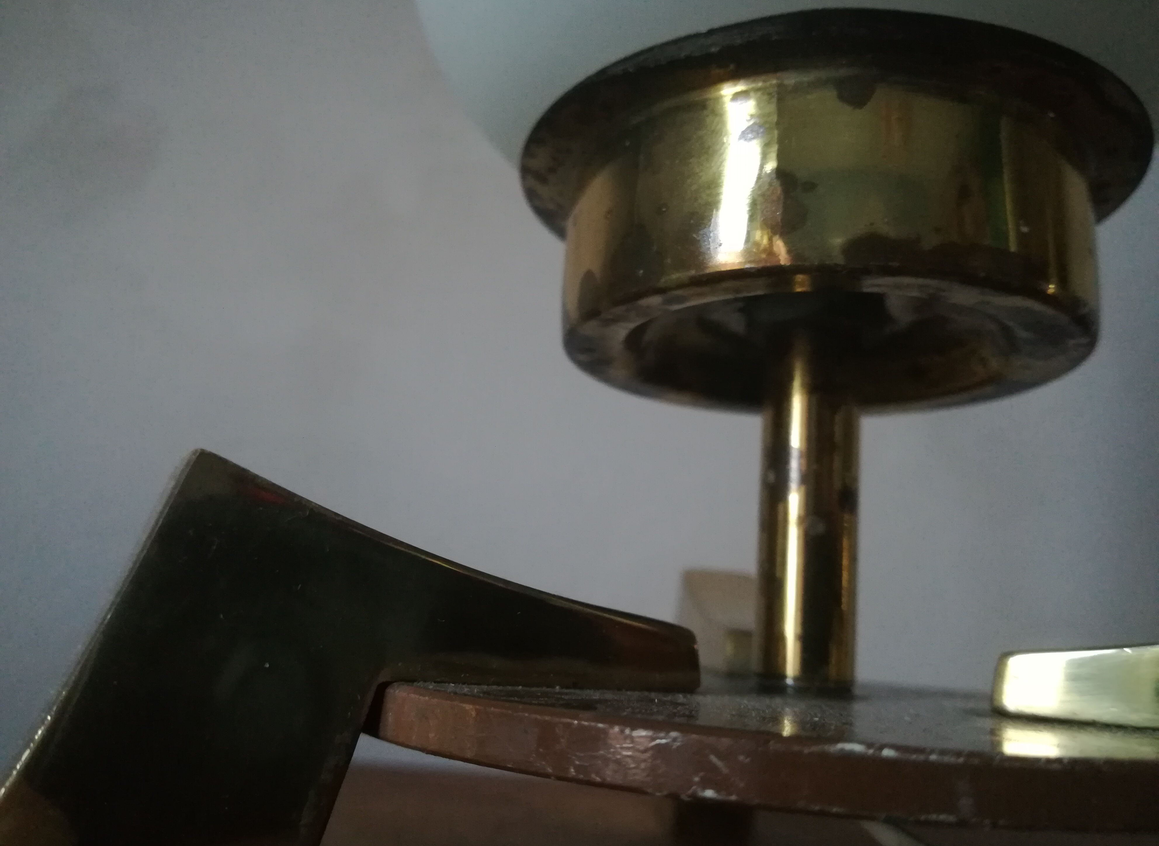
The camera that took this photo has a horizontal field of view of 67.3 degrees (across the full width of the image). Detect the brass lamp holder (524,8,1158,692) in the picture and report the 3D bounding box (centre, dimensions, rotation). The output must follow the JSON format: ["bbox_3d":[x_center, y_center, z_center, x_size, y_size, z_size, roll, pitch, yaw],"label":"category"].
[{"bbox_3d":[0.034,0.001,0.129,0.090,0.074,0.090,4,-12,0],"label":"brass lamp holder"}]

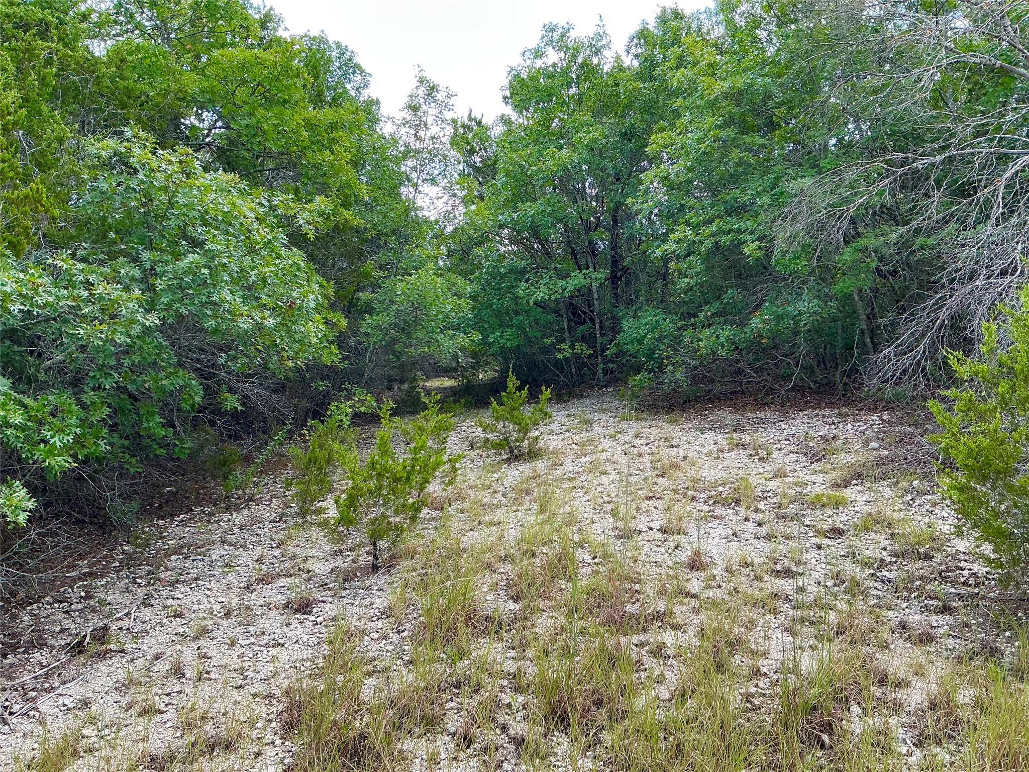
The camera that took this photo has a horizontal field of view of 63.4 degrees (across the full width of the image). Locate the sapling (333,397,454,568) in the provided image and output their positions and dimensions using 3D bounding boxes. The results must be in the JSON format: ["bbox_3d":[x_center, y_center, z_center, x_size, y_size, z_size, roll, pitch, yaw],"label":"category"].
[{"bbox_3d":[-0.912,0.742,6.400,0.940,1.330,0.920,0,3,0],"label":"sapling"}]

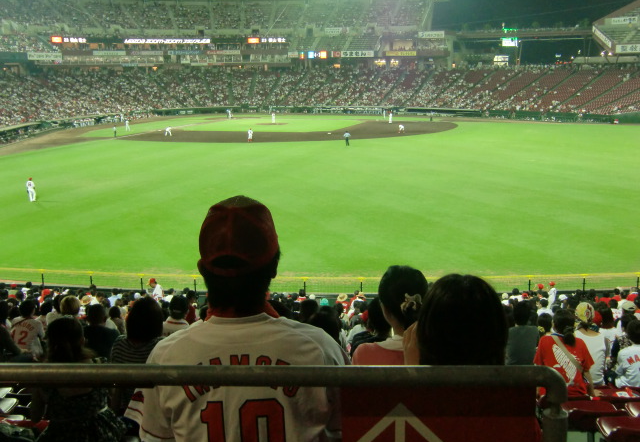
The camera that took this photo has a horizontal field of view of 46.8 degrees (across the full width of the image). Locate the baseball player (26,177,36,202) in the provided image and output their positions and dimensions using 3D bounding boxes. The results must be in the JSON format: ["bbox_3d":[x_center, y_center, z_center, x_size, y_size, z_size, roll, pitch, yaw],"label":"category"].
[{"bbox_3d":[-20.787,-2.177,53.300,0.650,1.550,0.450,0,12,3],"label":"baseball player"}]

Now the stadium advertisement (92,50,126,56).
[{"bbox_3d":[-47.948,-38.336,168.847,7.600,1.050,0.200,-4,12,-14],"label":"stadium advertisement"}]

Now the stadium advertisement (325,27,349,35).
[{"bbox_3d":[4.021,-45.357,177.000,5.700,1.750,0.200,-2,12,-5],"label":"stadium advertisement"}]

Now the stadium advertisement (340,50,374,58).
[{"bbox_3d":[8.773,-38.928,173.000,8.100,1.450,0.200,2,12,13],"label":"stadium advertisement"}]

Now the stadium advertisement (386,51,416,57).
[{"bbox_3d":[18.736,-38.368,170.000,7.100,1.150,0.200,2,12,13],"label":"stadium advertisement"}]

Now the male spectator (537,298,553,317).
[{"bbox_3d":[4.614,2.191,15.444,0.460,1.250,0.680,-1,12,-3],"label":"male spectator"}]

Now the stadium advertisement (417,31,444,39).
[{"bbox_3d":[25.481,-42.416,169.000,6.200,1.500,0.200,2,12,13],"label":"stadium advertisement"}]

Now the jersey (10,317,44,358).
[{"bbox_3d":[-3.298,1.354,8.533,0.470,0.560,0.300,2,12,12],"label":"jersey"}]

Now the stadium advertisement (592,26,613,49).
[{"bbox_3d":[56.157,-36.634,147.250,0.200,1.275,11.960,0,29,2],"label":"stadium advertisement"}]

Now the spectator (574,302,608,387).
[{"bbox_3d":[2.631,1.357,7.489,0.460,1.200,0.700,-1,12,-3],"label":"spectator"}]

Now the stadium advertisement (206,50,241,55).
[{"bbox_3d":[-22.741,-39.892,175.180,7.600,1.050,0.200,-4,12,-14],"label":"stadium advertisement"}]

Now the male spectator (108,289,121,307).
[{"bbox_3d":[-5.885,2.517,21.544,0.470,1.250,0.680,-1,12,0],"label":"male spectator"}]

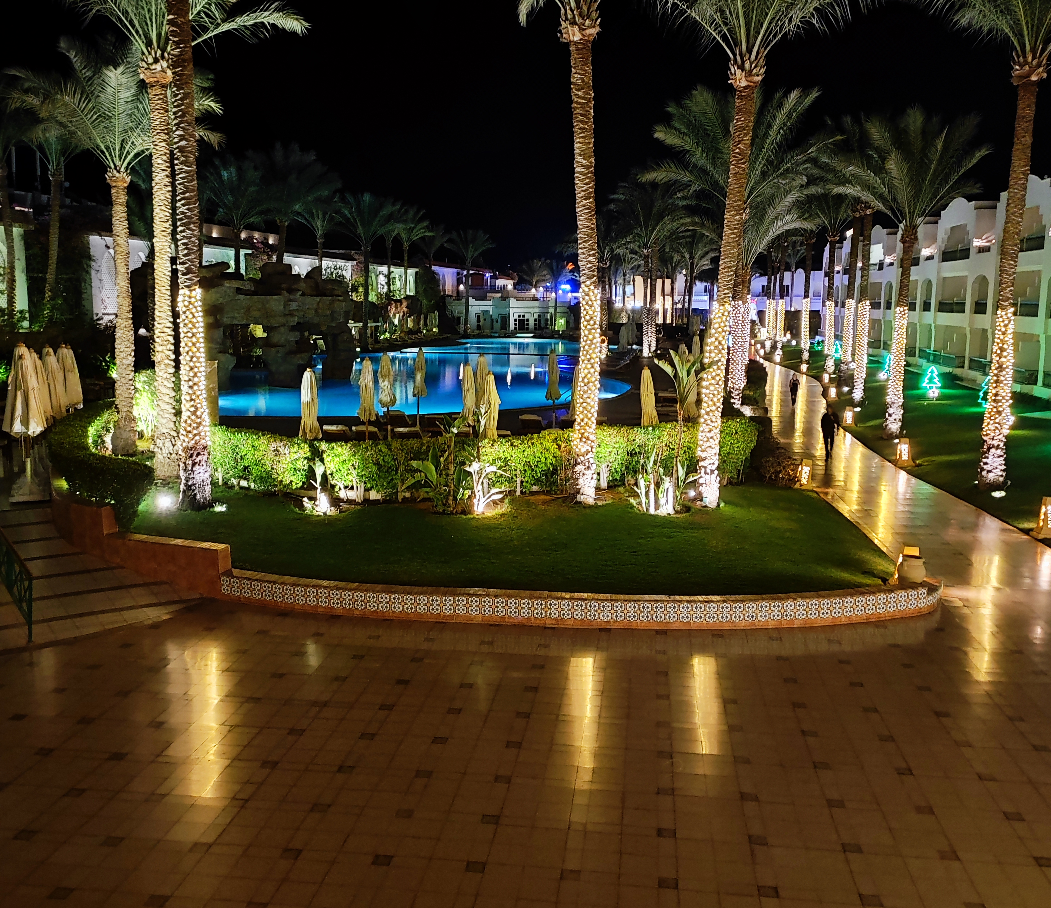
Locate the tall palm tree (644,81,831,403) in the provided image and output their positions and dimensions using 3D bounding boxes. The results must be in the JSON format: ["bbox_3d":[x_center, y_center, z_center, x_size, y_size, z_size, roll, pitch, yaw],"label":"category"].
[{"bbox_3d":[8.977,-8.798,43.430,7.794,13.554,7.794,1,9,0],"label":"tall palm tree"}]

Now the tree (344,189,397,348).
[{"bbox_3d":[-13.782,-15.796,88.665,5.500,13.642,5.500,1,8,0],"label":"tree"}]

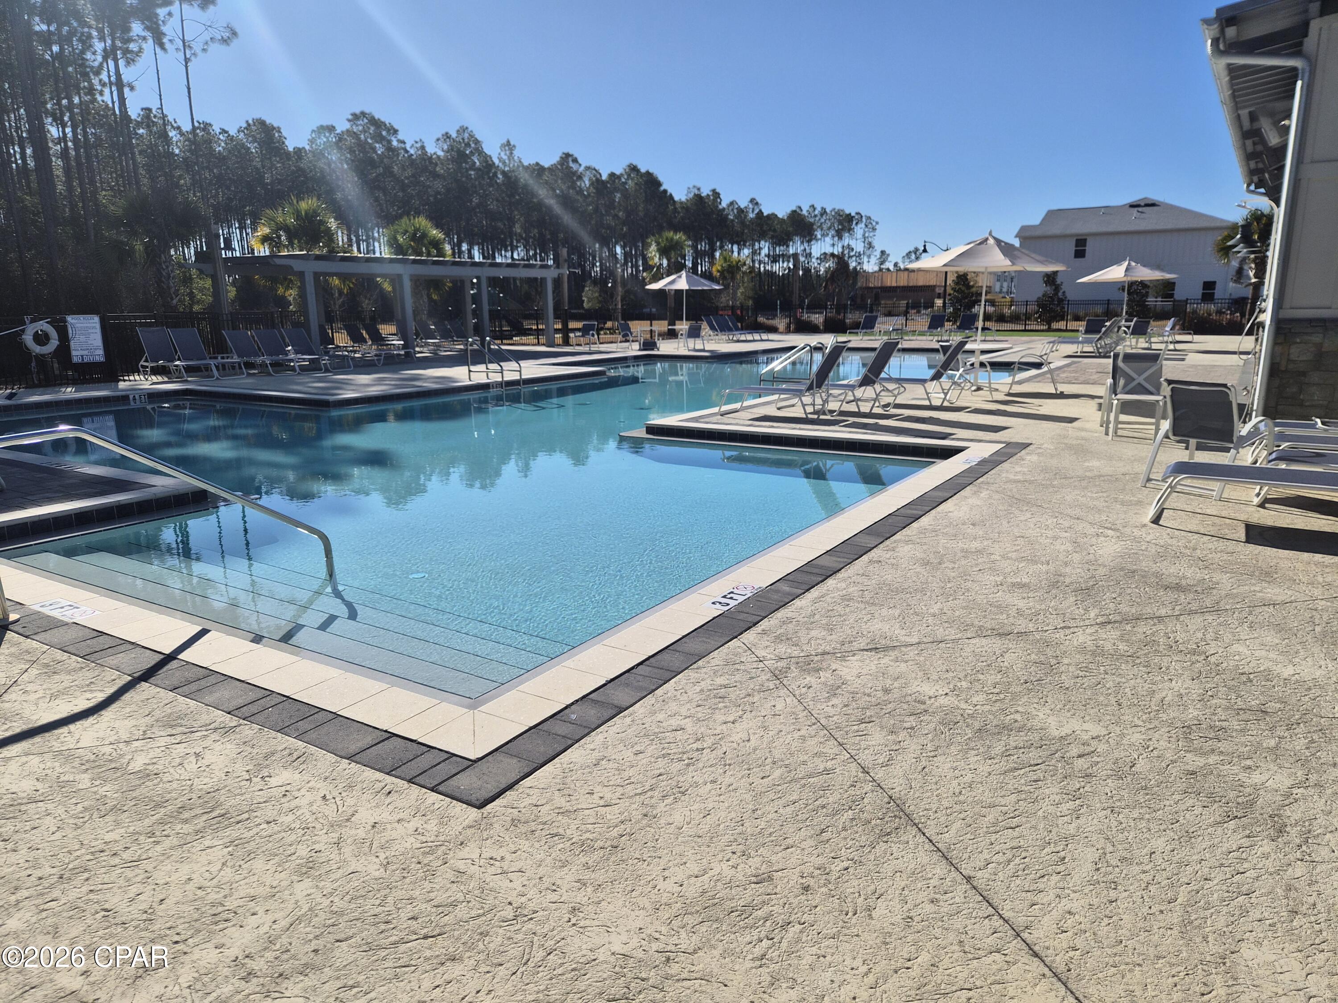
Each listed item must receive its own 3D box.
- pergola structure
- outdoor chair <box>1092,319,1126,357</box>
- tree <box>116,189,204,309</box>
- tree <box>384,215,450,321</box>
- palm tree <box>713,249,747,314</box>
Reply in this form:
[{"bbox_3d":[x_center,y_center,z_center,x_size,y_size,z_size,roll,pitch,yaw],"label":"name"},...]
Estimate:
[{"bbox_3d":[-8.886,-6.415,29.613,4.700,3.200,11.300,8,15,36],"label":"pergola structure"},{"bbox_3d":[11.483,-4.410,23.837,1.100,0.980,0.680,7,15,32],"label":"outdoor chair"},{"bbox_3d":[-14.553,-6.343,25.463,2.500,5.050,2.500,-1,12,0],"label":"tree"},{"bbox_3d":[-10.050,-8.867,35.908,2.850,5.125,2.850,-1,13,0],"label":"tree"},{"bbox_3d":[3.649,-12.469,52.554,2.400,4.612,2.400,-1,13,0],"label":"palm tree"}]

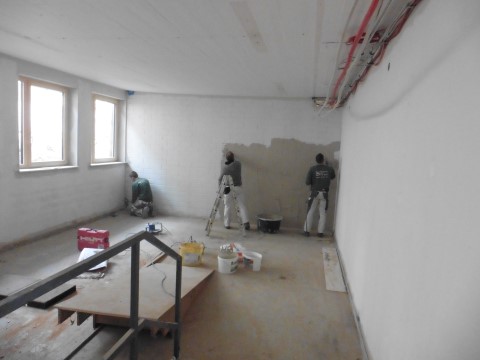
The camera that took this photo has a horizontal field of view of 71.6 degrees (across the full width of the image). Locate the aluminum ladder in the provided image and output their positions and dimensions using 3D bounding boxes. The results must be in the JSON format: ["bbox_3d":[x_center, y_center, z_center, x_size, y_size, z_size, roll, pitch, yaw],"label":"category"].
[{"bbox_3d":[-0.260,0.496,6.597,0.720,1.170,0.410,2,6,-11],"label":"aluminum ladder"}]

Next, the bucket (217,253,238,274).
[{"bbox_3d":[-0.170,1.182,4.757,0.300,0.225,0.300,3,6,0],"label":"bucket"}]

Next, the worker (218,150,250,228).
[{"bbox_3d":[-0.092,0.213,7.150,0.600,1.630,0.520,2,6,-10],"label":"worker"}]

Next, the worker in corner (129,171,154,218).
[{"bbox_3d":[-2.286,0.342,7.643,0.640,1.000,0.500,9,9,43],"label":"worker in corner"}]

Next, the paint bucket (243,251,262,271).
[{"bbox_3d":[0.185,1.201,4.900,0.285,0.200,0.285,3,6,0],"label":"paint bucket"}]

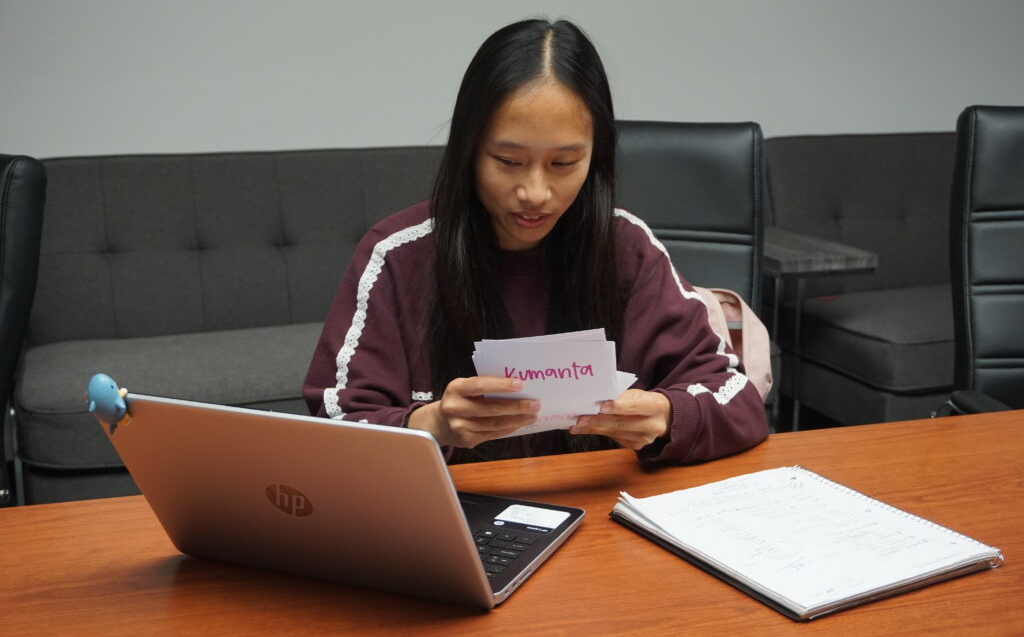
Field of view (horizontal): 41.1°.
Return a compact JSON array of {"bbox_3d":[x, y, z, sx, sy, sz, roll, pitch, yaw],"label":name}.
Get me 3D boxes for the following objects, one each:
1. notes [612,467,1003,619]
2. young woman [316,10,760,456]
[{"bbox_3d":[0.274,0.203,1.305,0.238,0.020,0.279,-7,15,-29],"label":"notes"},{"bbox_3d":[0.031,0.250,1.718,0.530,1.227,0.640,-2,13,-7],"label":"young woman"}]

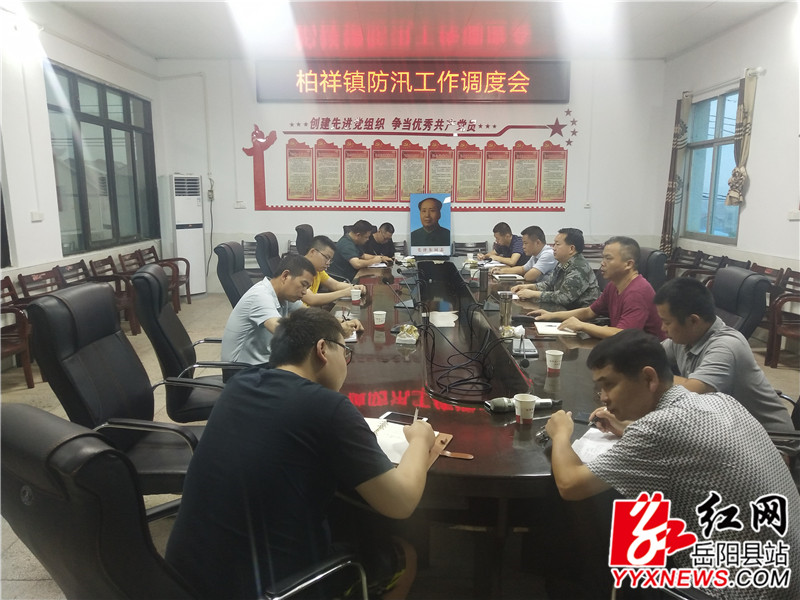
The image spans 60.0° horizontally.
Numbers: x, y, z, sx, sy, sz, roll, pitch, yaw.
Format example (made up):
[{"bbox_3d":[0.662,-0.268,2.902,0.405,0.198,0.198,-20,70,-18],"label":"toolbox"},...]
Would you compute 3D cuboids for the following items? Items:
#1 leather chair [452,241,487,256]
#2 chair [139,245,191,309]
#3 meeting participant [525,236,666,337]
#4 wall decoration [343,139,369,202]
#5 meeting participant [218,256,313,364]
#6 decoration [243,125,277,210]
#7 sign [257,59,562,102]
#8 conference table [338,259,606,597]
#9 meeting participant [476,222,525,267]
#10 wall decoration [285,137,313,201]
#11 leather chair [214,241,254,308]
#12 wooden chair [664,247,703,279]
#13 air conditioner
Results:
[{"bbox_3d":[1.047,-0.440,10.203,0.560,0.830,0.570,0,9,1],"label":"leather chair"},{"bbox_3d":[-3.121,-0.309,9.290,0.580,0.820,0.580,0,9,1],"label":"chair"},{"bbox_3d":[1.175,0.246,4.265,0.840,1.270,0.600,0,9,1],"label":"meeting participant"},{"bbox_3d":[-0.643,-1.922,10.322,0.390,0.920,0.025,0,9,1],"label":"wall decoration"},{"bbox_3d":[-0.634,0.341,3.955,0.800,1.190,0.520,1,9,5],"label":"meeting participant"},{"bbox_3d":[-2.066,-1.954,10.258,0.506,1.250,0.030,0,9,0],"label":"decoration"},{"bbox_3d":[0.201,-3.167,10.075,4.530,0.610,0.100,0,9,1],"label":"sign"},{"bbox_3d":[0.359,0.356,5.228,1.620,0.755,6.600,0,9,1],"label":"conference table"},{"bbox_3d":[1.150,-0.262,7.700,0.800,1.200,0.520,-3,9,-18],"label":"meeting participant"},{"bbox_3d":[-1.487,-1.939,10.335,0.390,0.920,0.025,0,9,1],"label":"wall decoration"},{"bbox_3d":[-1.028,0.116,5.571,0.740,1.130,0.630,0,9,2],"label":"leather chair"},{"bbox_3d":[3.482,-0.229,8.874,0.570,0.830,0.570,0,9,1],"label":"wooden chair"},{"bbox_3d":[-3.131,-0.907,10.064,0.350,1.750,0.500,7,12,38],"label":"air conditioner"}]

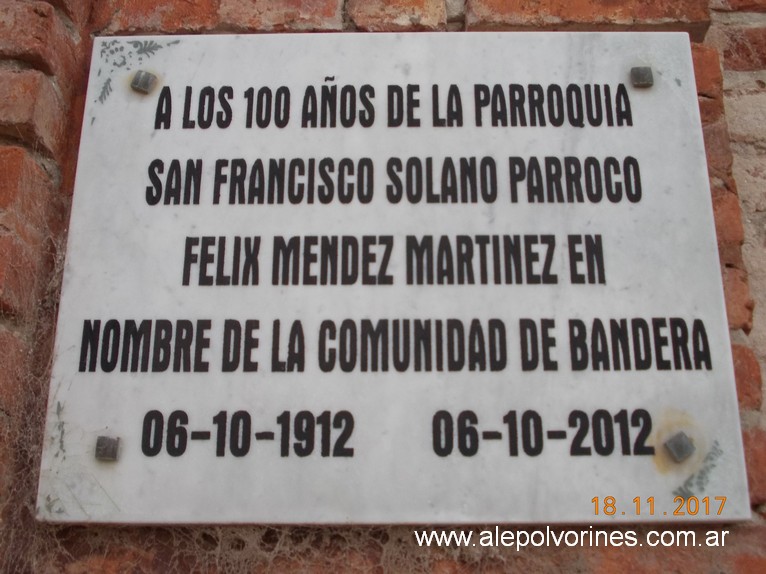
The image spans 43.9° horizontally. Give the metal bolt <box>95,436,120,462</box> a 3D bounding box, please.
[{"bbox_3d":[-0.233,0.137,0.806,0.018,0.018,0.010,0,-19,1],"label":"metal bolt"}]

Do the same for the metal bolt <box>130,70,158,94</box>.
[{"bbox_3d":[-0.232,-0.197,0.924,0.018,0.018,0.010,19,-18,8],"label":"metal bolt"}]

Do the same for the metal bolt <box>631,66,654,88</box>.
[{"bbox_3d":[0.249,-0.202,0.917,0.018,0.018,0.010,0,-19,1],"label":"metal bolt"}]

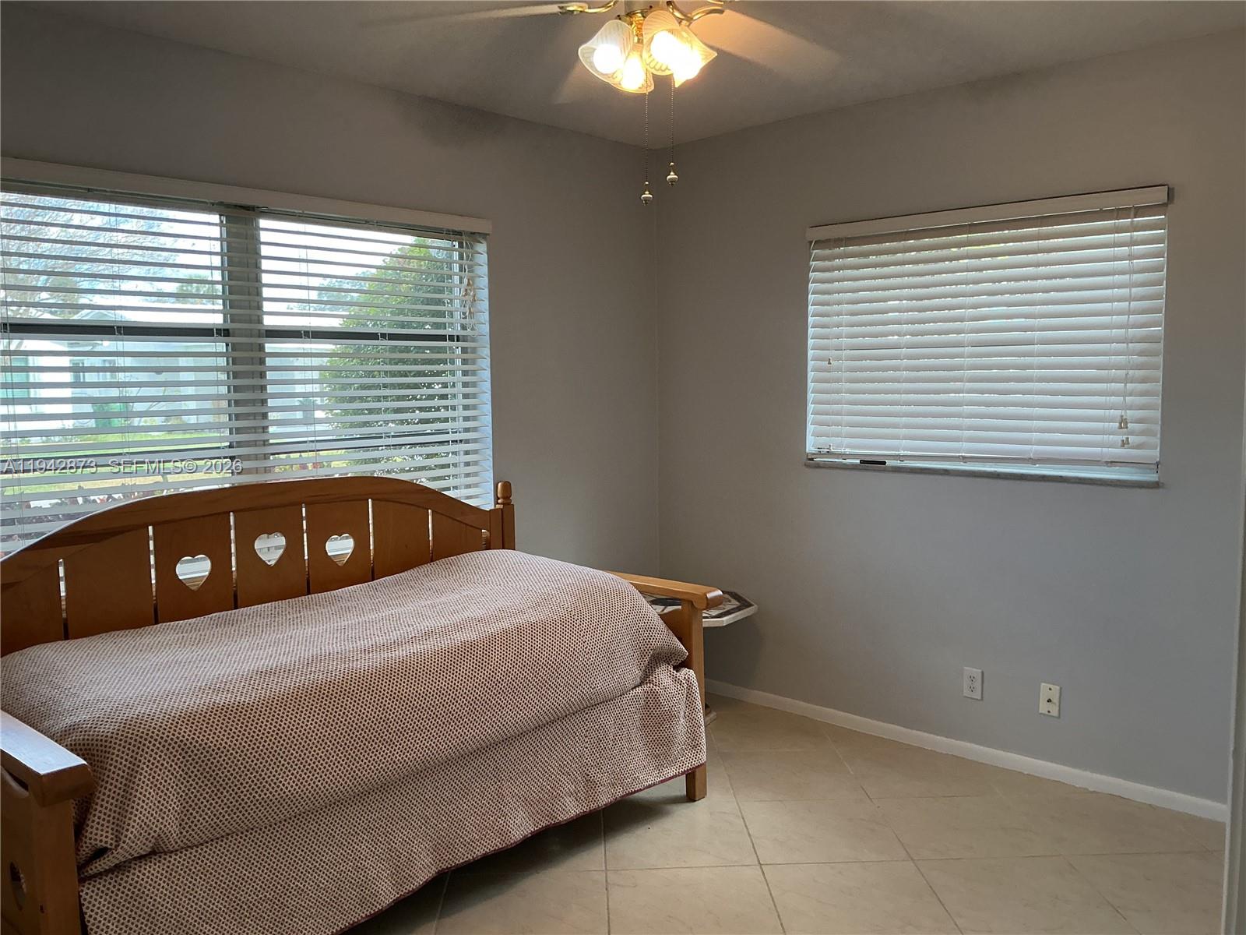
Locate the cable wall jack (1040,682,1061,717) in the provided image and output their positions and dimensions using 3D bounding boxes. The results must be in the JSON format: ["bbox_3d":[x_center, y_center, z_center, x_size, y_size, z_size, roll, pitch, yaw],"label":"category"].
[{"bbox_3d":[1.520,0.828,3.720,0.071,0.115,0.014,4,7,43],"label":"cable wall jack"}]

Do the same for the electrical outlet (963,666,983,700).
[{"bbox_3d":[1.312,0.809,3.916,0.071,0.115,0.008,4,7,43],"label":"electrical outlet"}]

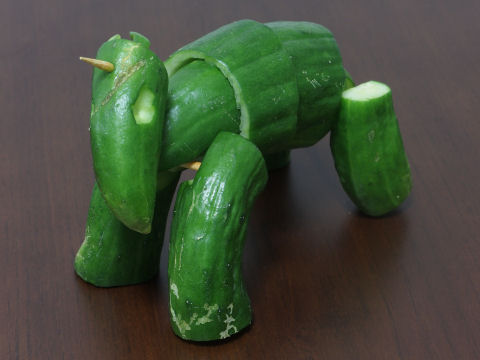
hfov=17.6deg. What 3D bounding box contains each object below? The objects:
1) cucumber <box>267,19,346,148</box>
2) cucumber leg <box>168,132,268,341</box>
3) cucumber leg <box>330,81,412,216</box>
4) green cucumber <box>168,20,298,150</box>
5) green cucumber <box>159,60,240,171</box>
[{"bbox_3d":[0.024,-0.038,0.647,0.037,0.052,0.052,-20,34,-33],"label":"cucumber"},{"bbox_3d":[-0.006,0.019,0.587,0.035,0.079,0.035,21,27,31],"label":"cucumber leg"},{"bbox_3d":[0.057,-0.013,0.668,0.034,0.058,0.034,-4,28,2],"label":"cucumber leg"},{"bbox_3d":[-0.003,-0.033,0.623,0.053,0.053,0.042,22,35,36],"label":"green cucumber"},{"bbox_3d":[-0.019,-0.025,0.604,0.041,0.041,0.046,20,34,32],"label":"green cucumber"}]

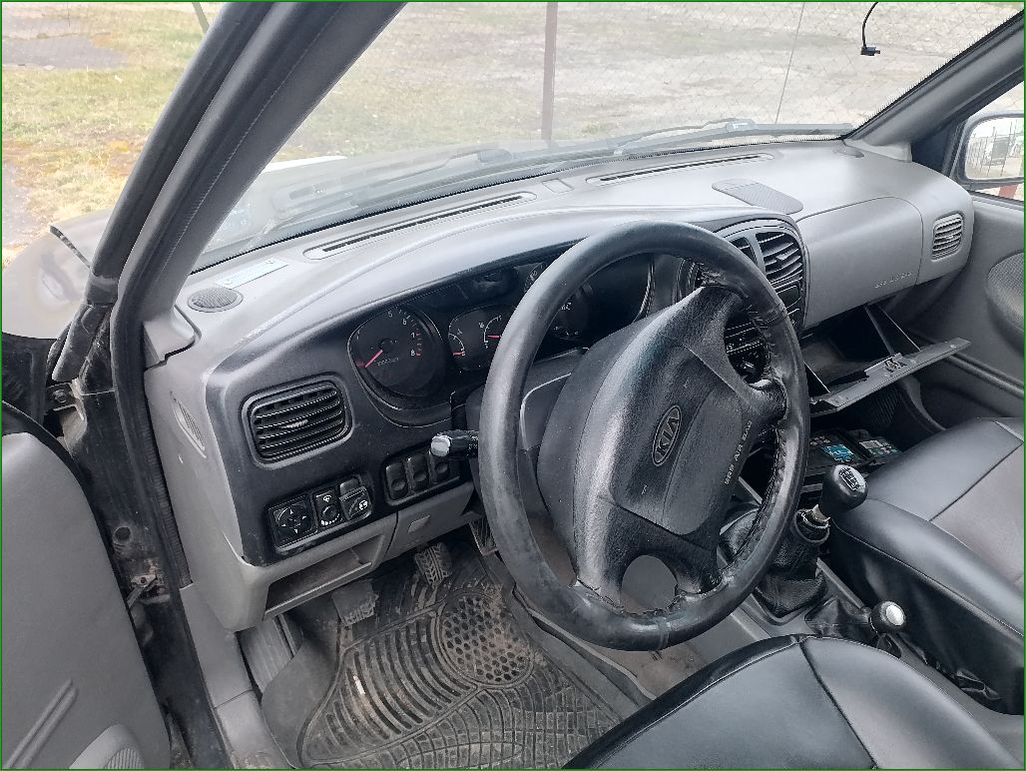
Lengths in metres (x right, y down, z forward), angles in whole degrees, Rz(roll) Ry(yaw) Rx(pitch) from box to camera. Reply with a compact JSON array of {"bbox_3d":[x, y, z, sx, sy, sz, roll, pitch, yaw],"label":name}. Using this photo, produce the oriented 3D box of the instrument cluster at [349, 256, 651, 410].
[{"bbox_3d":[-0.007,-0.088,0.883,0.380,0.120,0.070,-19,22,-29],"label":"instrument cluster"}]

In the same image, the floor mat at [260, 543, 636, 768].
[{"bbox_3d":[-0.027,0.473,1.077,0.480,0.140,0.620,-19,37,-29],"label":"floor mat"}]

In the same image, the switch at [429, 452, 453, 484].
[{"bbox_3d":[-0.081,0.091,0.866,0.024,0.043,0.015,-19,25,-29],"label":"switch"}]

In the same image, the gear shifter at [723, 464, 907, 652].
[{"bbox_3d":[0.413,0.194,1.032,0.145,0.240,0.280,-19,37,-29],"label":"gear shifter"}]

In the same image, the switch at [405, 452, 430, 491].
[{"bbox_3d":[-0.105,0.096,0.851,0.024,0.043,0.015,-19,25,-29],"label":"switch"}]

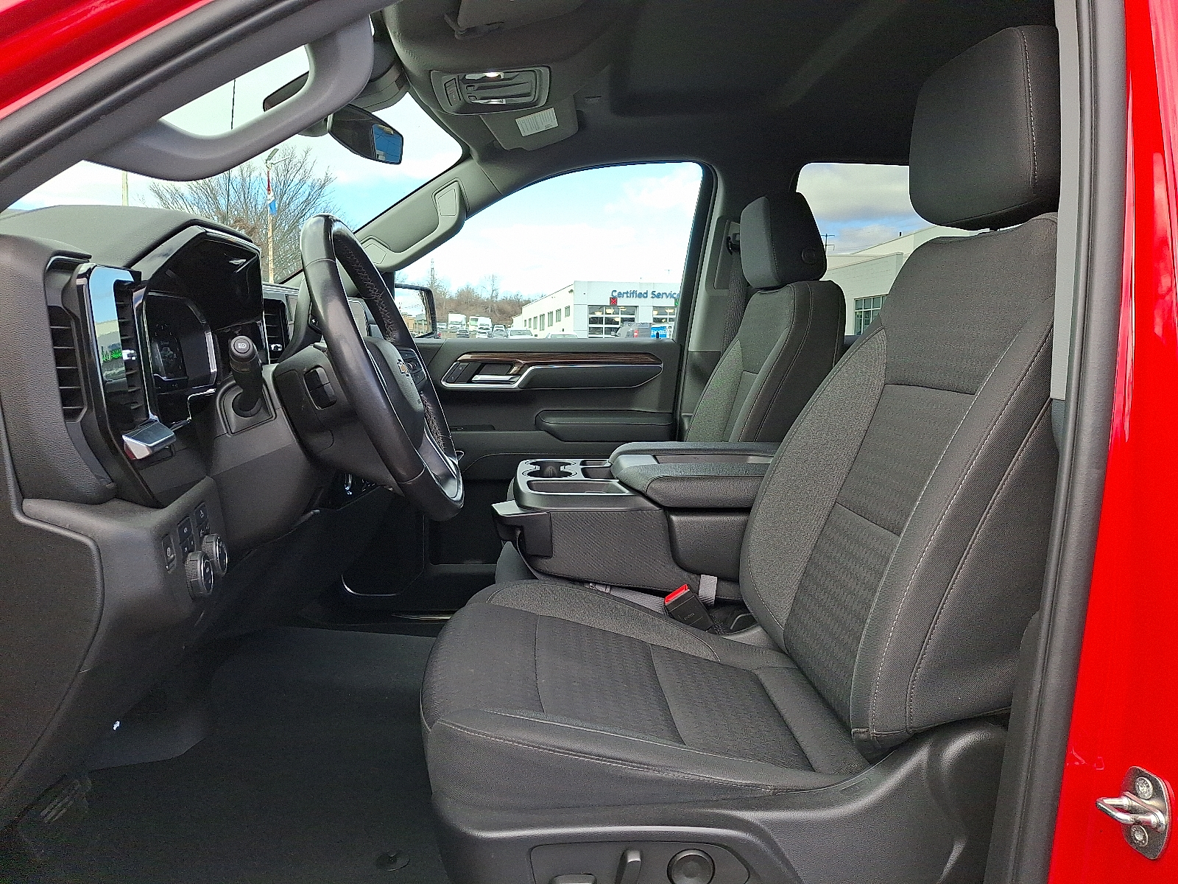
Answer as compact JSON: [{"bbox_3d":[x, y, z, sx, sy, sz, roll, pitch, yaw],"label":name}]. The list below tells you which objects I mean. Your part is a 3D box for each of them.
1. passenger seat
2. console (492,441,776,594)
[{"bbox_3d":[0.302,-0.158,1.794,0.360,0.690,0.520,0,7,-2],"label":"passenger seat"},{"bbox_3d":[0.081,0.121,1.483,0.473,0.203,0.380,0,7,-3],"label":"console"}]

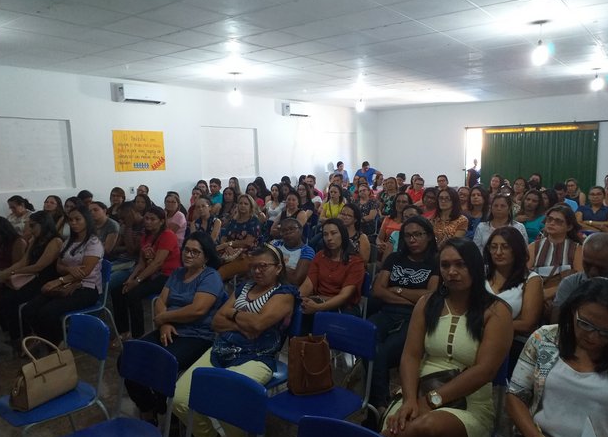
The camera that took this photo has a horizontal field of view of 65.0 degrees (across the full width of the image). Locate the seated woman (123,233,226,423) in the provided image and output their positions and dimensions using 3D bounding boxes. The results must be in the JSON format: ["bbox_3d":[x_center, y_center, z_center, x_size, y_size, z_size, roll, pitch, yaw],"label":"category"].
[{"bbox_3d":[-0.779,0.708,3.060,0.530,1.240,0.760,5,10,35],"label":"seated woman"}]

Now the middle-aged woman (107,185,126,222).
[{"bbox_3d":[-2.803,0.187,6.861,0.480,1.220,0.760,4,9,36],"label":"middle-aged woman"}]

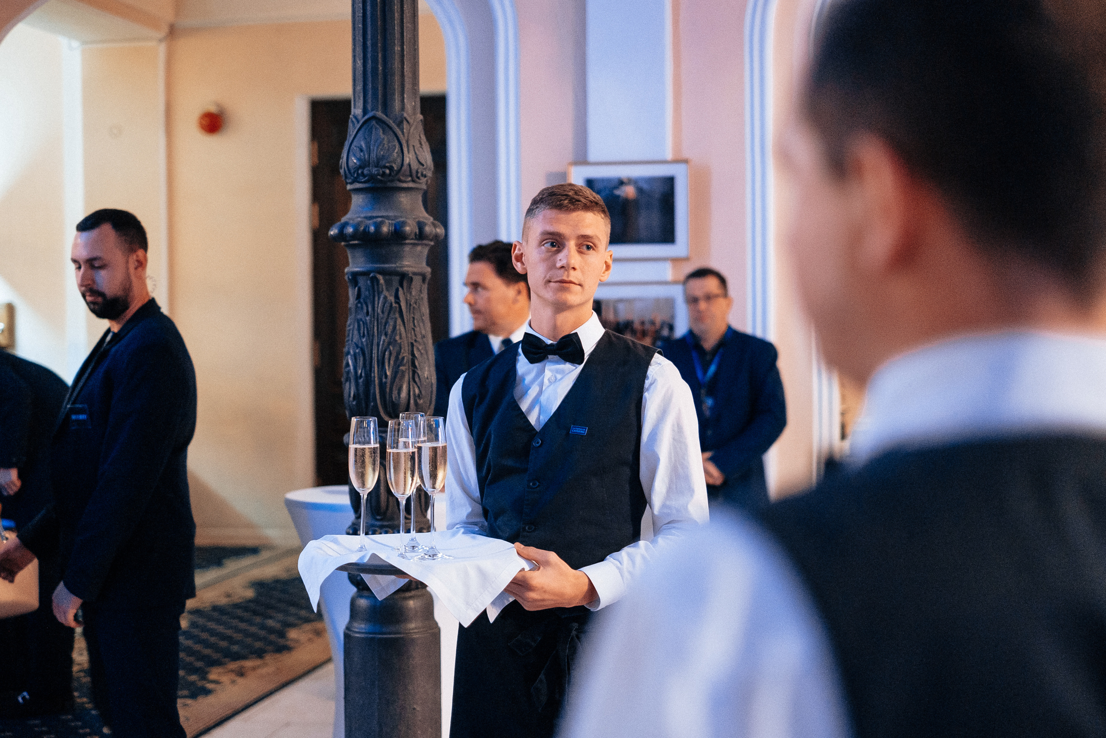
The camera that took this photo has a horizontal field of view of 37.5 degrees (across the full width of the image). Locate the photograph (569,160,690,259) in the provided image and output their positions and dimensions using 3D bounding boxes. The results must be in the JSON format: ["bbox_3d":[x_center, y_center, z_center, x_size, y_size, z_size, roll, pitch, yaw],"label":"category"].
[{"bbox_3d":[0.304,-0.631,6.500,0.490,0.391,0.030,-1,1,9],"label":"photograph"}]

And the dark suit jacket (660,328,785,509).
[{"bbox_3d":[0.571,0.234,5.930,0.540,0.770,0.320,-1,1,7],"label":"dark suit jacket"}]

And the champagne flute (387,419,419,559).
[{"bbox_3d":[-0.247,0.197,2.670,0.066,0.225,0.066,-1,1,0],"label":"champagne flute"}]

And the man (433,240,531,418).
[{"bbox_3d":[-0.106,0.568,4.261,0.520,1.801,0.320,0,1,23],"label":"man"}]

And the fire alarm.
[{"bbox_3d":[-2.432,-1.778,11.600,0.180,0.205,0.110,-1,1,12],"label":"fire alarm"}]

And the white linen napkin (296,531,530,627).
[{"bbox_3d":[-0.225,0.346,2.680,0.390,0.125,0.370,-1,1,0],"label":"white linen napkin"}]

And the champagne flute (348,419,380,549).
[{"bbox_3d":[-0.320,0.194,2.750,0.066,0.225,0.066,-1,1,0],"label":"champagne flute"}]

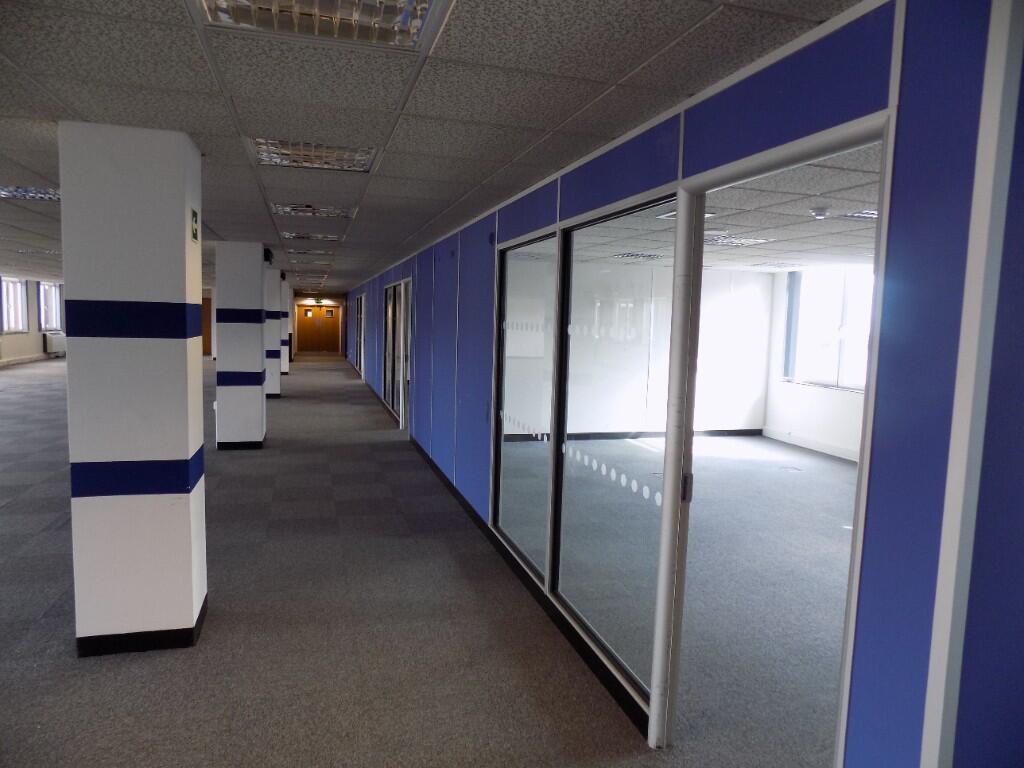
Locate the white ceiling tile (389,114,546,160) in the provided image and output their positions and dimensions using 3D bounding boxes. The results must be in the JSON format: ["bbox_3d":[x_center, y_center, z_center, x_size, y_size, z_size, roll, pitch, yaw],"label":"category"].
[{"bbox_3d":[-0.222,-1.061,2.950,0.605,0.025,0.605,0,6,-16],"label":"white ceiling tile"}]

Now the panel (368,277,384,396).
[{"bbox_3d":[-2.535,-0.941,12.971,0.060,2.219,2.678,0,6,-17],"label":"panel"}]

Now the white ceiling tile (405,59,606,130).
[{"bbox_3d":[-0.048,-0.993,2.354,0.600,0.020,0.600,0,6,-17],"label":"white ceiling tile"}]

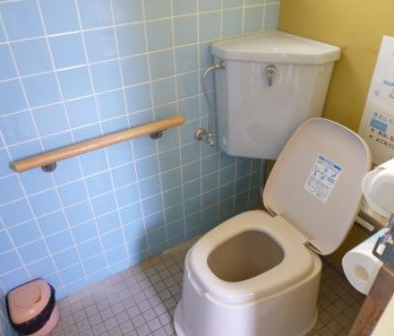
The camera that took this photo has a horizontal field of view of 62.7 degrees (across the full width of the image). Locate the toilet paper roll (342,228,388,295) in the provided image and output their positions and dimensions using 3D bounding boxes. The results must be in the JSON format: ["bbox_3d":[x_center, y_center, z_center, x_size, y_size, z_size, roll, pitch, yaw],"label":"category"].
[{"bbox_3d":[0.371,0.187,0.651,0.115,0.097,0.097,-20,39,-25],"label":"toilet paper roll"}]

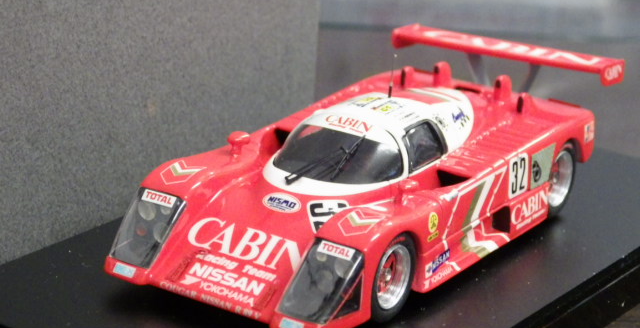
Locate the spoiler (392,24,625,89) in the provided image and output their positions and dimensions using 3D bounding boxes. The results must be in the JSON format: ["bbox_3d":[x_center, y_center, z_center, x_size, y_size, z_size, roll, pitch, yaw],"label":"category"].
[{"bbox_3d":[0.037,-0.022,0.376,0.046,0.004,0.010,13,21,31],"label":"spoiler"}]

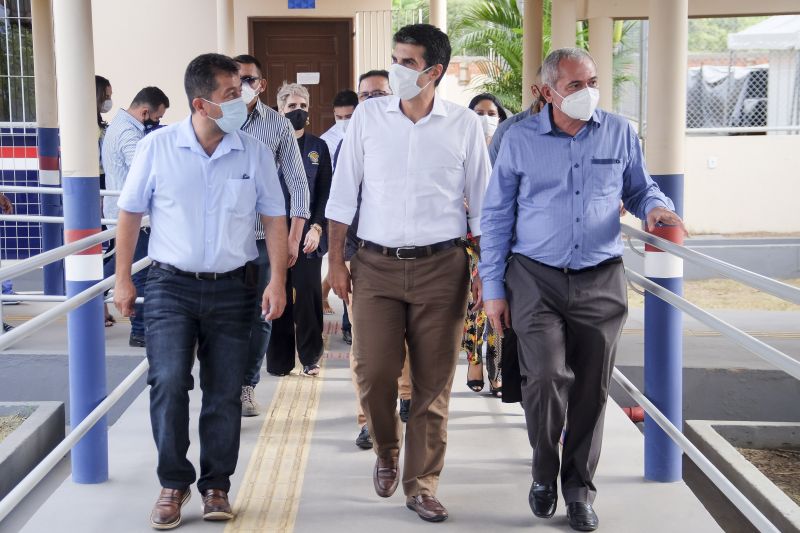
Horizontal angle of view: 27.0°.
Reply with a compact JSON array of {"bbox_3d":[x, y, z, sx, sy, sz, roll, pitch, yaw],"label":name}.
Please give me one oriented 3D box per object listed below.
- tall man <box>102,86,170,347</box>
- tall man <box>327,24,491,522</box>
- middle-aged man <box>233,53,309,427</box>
[{"bbox_3d":[-1.653,-0.316,10.493,0.430,1.616,0.480,-1,9,-3],"label":"tall man"},{"bbox_3d":[0.032,0.004,6.247,0.600,1.798,0.520,0,9,2],"label":"tall man"},{"bbox_3d":[-0.734,-0.156,8.287,0.540,1.793,0.480,1,9,9],"label":"middle-aged man"}]

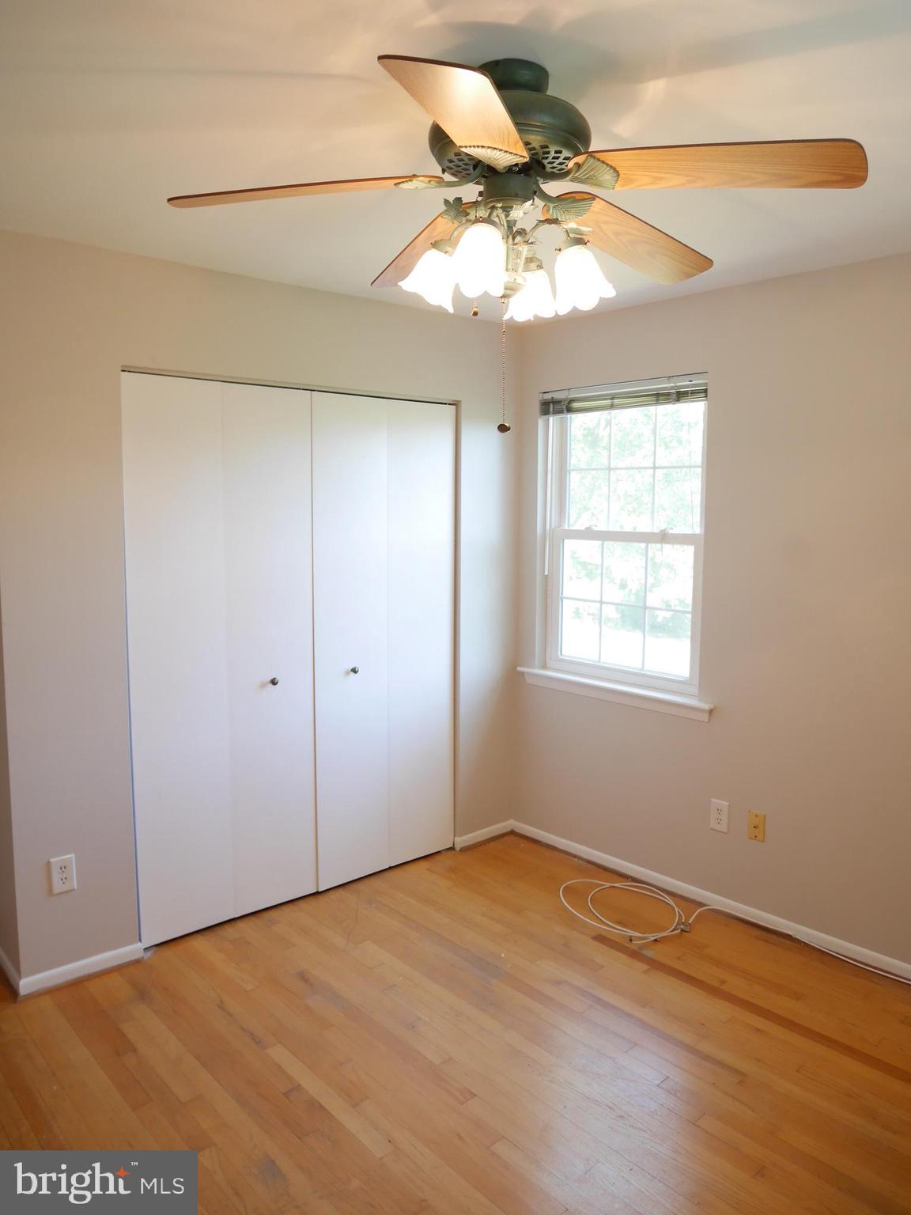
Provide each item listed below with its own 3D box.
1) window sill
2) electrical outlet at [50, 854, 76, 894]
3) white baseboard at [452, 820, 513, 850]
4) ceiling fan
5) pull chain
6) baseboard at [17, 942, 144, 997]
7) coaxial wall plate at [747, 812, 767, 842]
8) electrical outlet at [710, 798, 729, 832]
[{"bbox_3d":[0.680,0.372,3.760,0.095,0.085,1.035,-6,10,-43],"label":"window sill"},{"bbox_3d":[-1.322,0.902,2.842,0.073,0.119,0.008,-6,9,-40],"label":"electrical outlet"},{"bbox_3d":[0.147,1.105,4.104,0.385,0.056,0.014,-6,9,-40],"label":"white baseboard"},{"bbox_3d":[0.104,-0.817,1.667,1.280,0.460,1.280,-6,9,-40],"label":"ceiling fan"},{"bbox_3d":[0.101,-0.491,1.705,0.025,0.275,0.025,0,7,0],"label":"pull chain"},{"bbox_3d":[-1.283,1.244,2.915,0.405,0.055,0.014,-6,9,-40],"label":"baseboard"},{"bbox_3d":[1.174,0.853,3.276,0.008,0.113,0.069,-6,10,-43],"label":"coaxial wall plate"},{"bbox_3d":[1.063,0.839,3.390,0.008,0.119,0.073,-6,10,-43],"label":"electrical outlet"}]

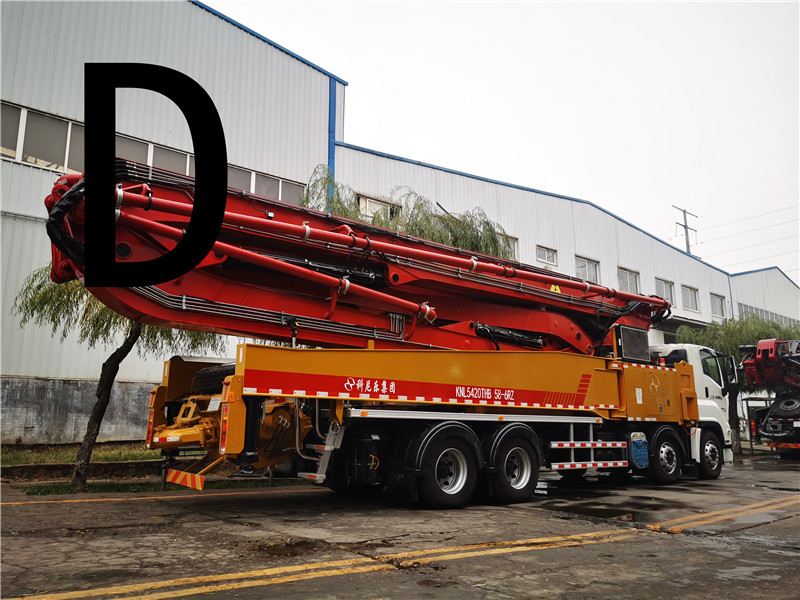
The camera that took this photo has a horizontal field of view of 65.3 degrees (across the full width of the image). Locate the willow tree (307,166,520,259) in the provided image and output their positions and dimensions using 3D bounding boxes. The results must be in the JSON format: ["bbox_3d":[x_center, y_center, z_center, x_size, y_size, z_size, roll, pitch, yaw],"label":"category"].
[{"bbox_3d":[0.266,0.905,17.441,5.600,7.500,5.200,-1,-12,1],"label":"willow tree"}]

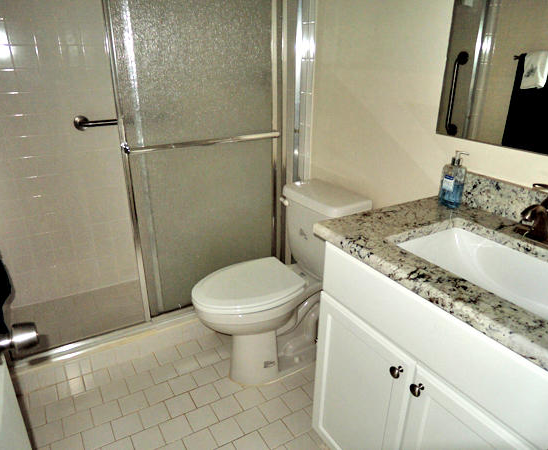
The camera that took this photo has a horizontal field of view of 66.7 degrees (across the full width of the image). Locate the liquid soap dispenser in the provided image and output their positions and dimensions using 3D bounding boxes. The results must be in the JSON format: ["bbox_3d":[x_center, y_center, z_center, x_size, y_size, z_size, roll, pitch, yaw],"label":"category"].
[{"bbox_3d":[0.544,-0.136,1.254,0.051,0.170,0.066,-12,24,-28],"label":"liquid soap dispenser"}]

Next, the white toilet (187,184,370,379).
[{"bbox_3d":[-0.013,0.276,1.849,0.735,0.790,0.410,-12,24,-28],"label":"white toilet"}]

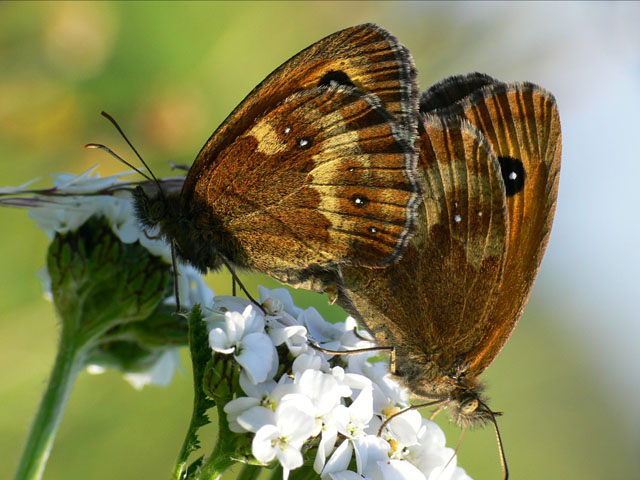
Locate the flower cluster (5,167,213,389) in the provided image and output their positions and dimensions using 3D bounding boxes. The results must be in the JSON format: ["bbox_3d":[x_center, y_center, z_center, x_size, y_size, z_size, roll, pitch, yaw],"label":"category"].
[{"bbox_3d":[-0.018,0.003,0.147,0.017,0.018,0.015,0,0,0],"label":"flower cluster"}]

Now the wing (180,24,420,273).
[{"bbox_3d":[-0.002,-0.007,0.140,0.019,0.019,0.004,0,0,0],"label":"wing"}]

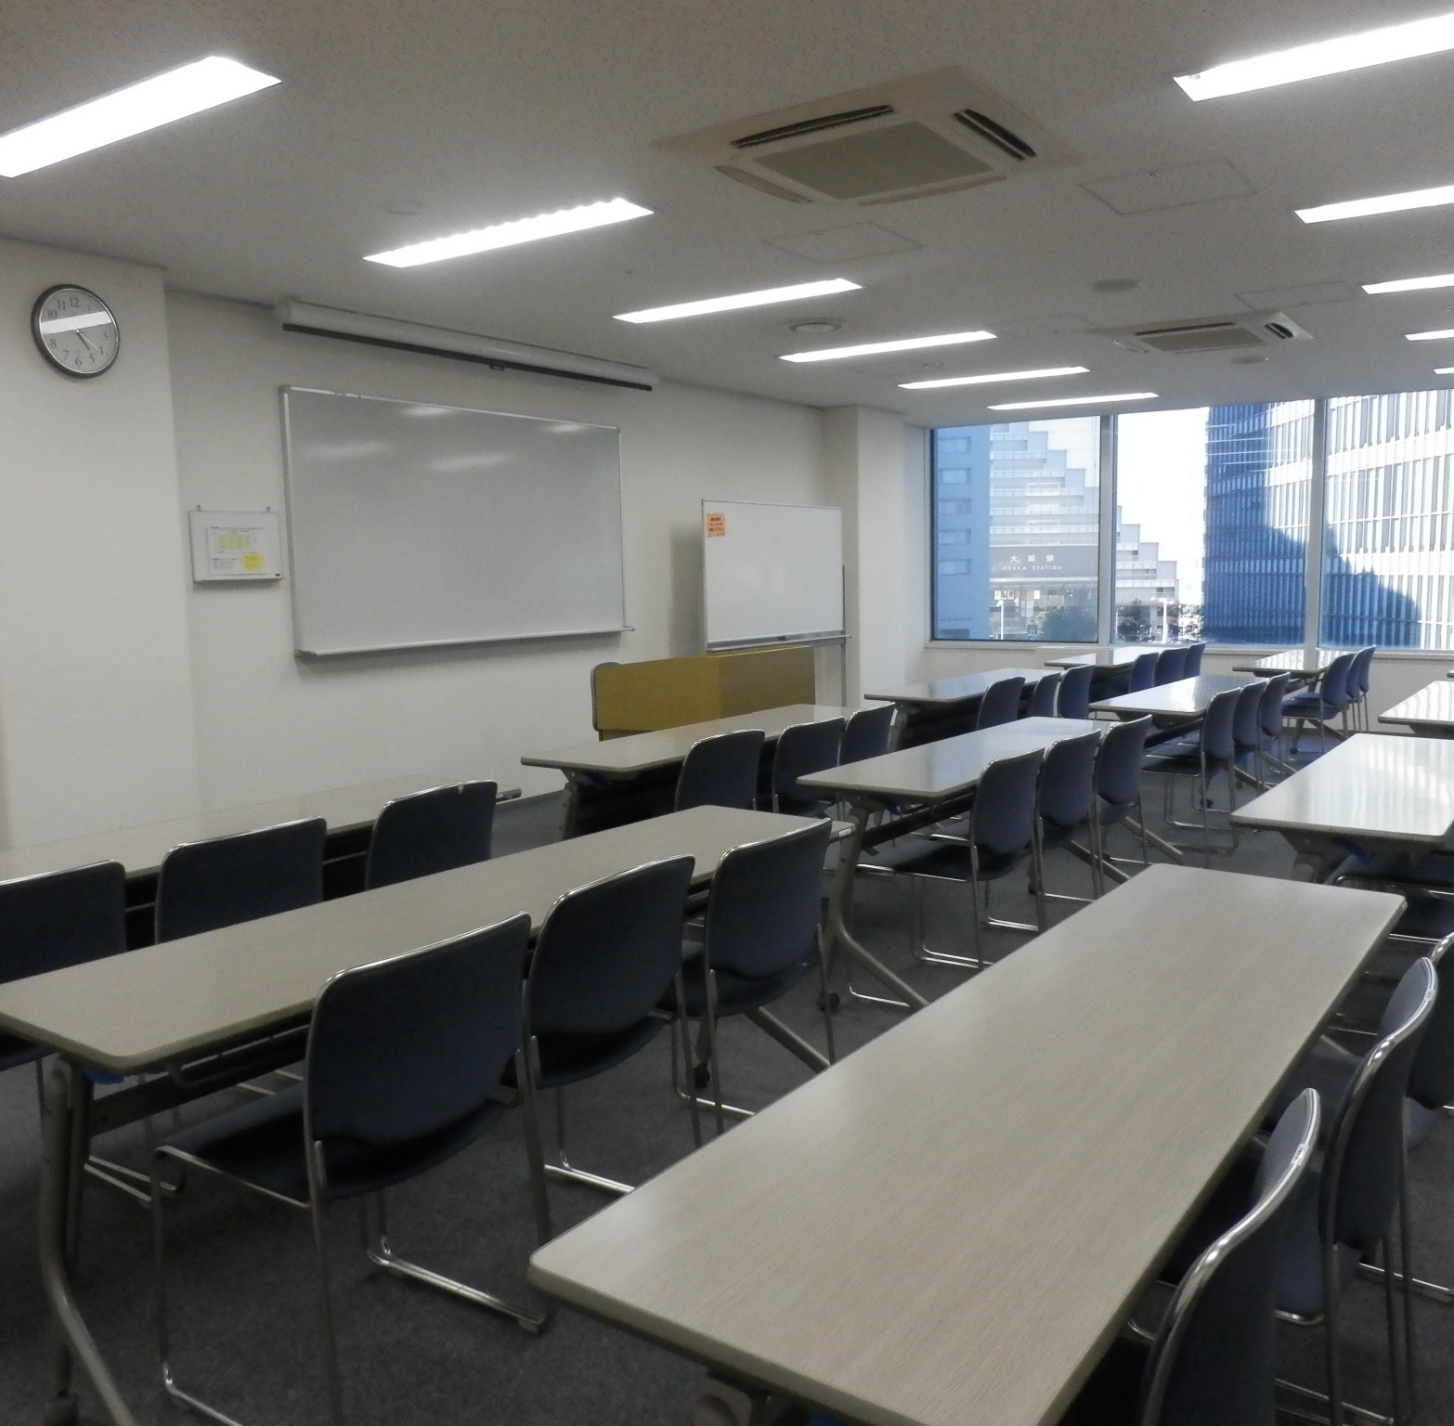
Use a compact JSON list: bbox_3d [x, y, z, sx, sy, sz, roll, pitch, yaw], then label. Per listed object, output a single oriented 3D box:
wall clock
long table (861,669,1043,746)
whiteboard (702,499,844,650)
[{"bbox_3d":[-2.410,-1.410,4.872,0.045,0.330,0.330,3,7,34],"label":"wall clock"},{"bbox_3d":[1.350,0.189,6.964,0.450,0.700,1.800,3,7,34],"label":"long table"},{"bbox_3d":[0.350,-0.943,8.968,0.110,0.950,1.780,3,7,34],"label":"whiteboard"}]

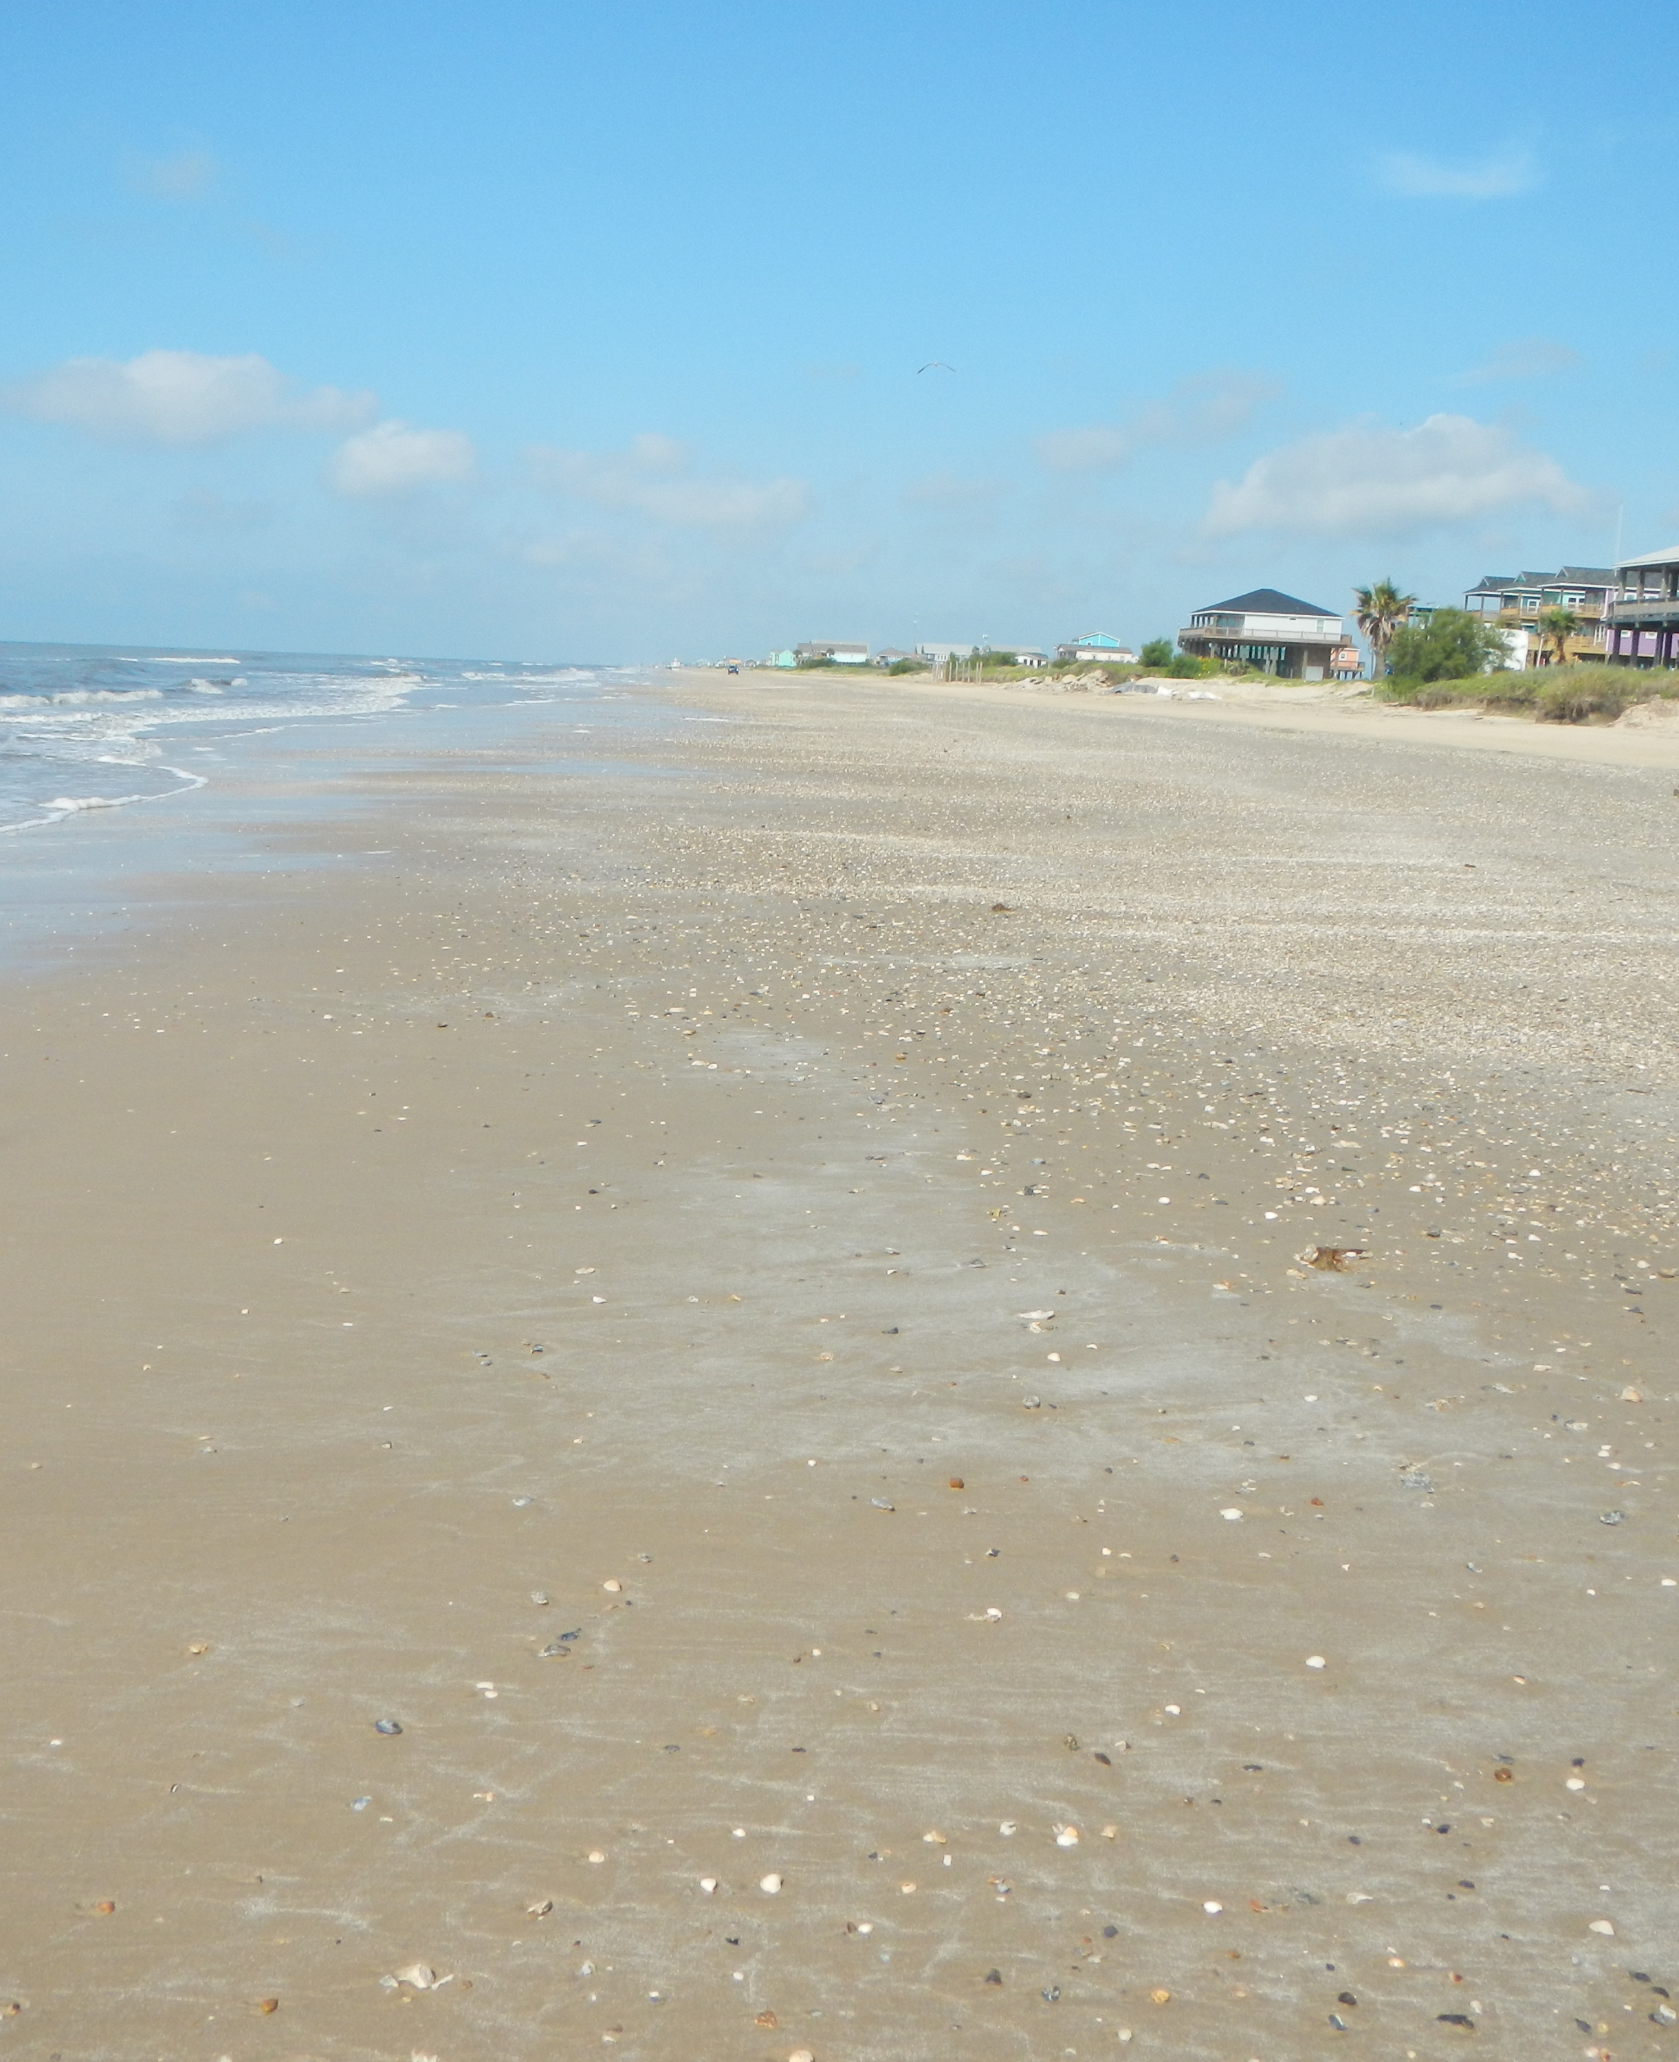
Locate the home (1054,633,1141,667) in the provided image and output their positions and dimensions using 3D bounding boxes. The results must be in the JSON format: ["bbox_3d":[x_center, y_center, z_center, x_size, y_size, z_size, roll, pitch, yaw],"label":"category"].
[{"bbox_3d":[40.115,-58.865,344.801,12.500,6.600,12.000,1,9,-4],"label":"home"}]

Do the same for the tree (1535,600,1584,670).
[{"bbox_3d":[44.452,-24.192,137.649,3.000,4.600,3.000,1,9,-4],"label":"tree"}]

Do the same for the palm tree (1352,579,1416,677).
[{"bbox_3d":[36.091,-26.598,147.441,4.200,6.900,4.200,1,9,-4],"label":"palm tree"}]

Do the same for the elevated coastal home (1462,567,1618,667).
[{"bbox_3d":[61.408,-33.741,186.300,11.000,9.400,22.500,1,9,-4],"label":"elevated coastal home"}]

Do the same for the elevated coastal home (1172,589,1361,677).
[{"bbox_3d":[41.414,-38.859,216.583,14.500,9.150,11.500,1,9,-4],"label":"elevated coastal home"}]

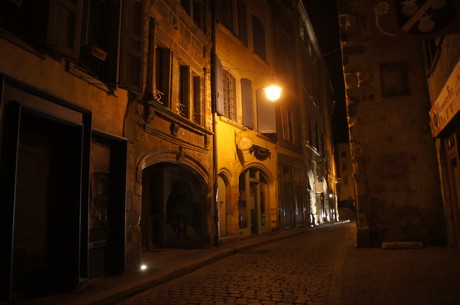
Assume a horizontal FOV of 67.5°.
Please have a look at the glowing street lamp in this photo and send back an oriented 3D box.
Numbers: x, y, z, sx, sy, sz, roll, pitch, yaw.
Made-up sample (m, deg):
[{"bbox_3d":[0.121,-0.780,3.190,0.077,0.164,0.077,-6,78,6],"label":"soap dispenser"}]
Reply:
[{"bbox_3d":[1.351,-1.833,10.700,0.510,0.560,0.510,-3,-7,14],"label":"glowing street lamp"}]

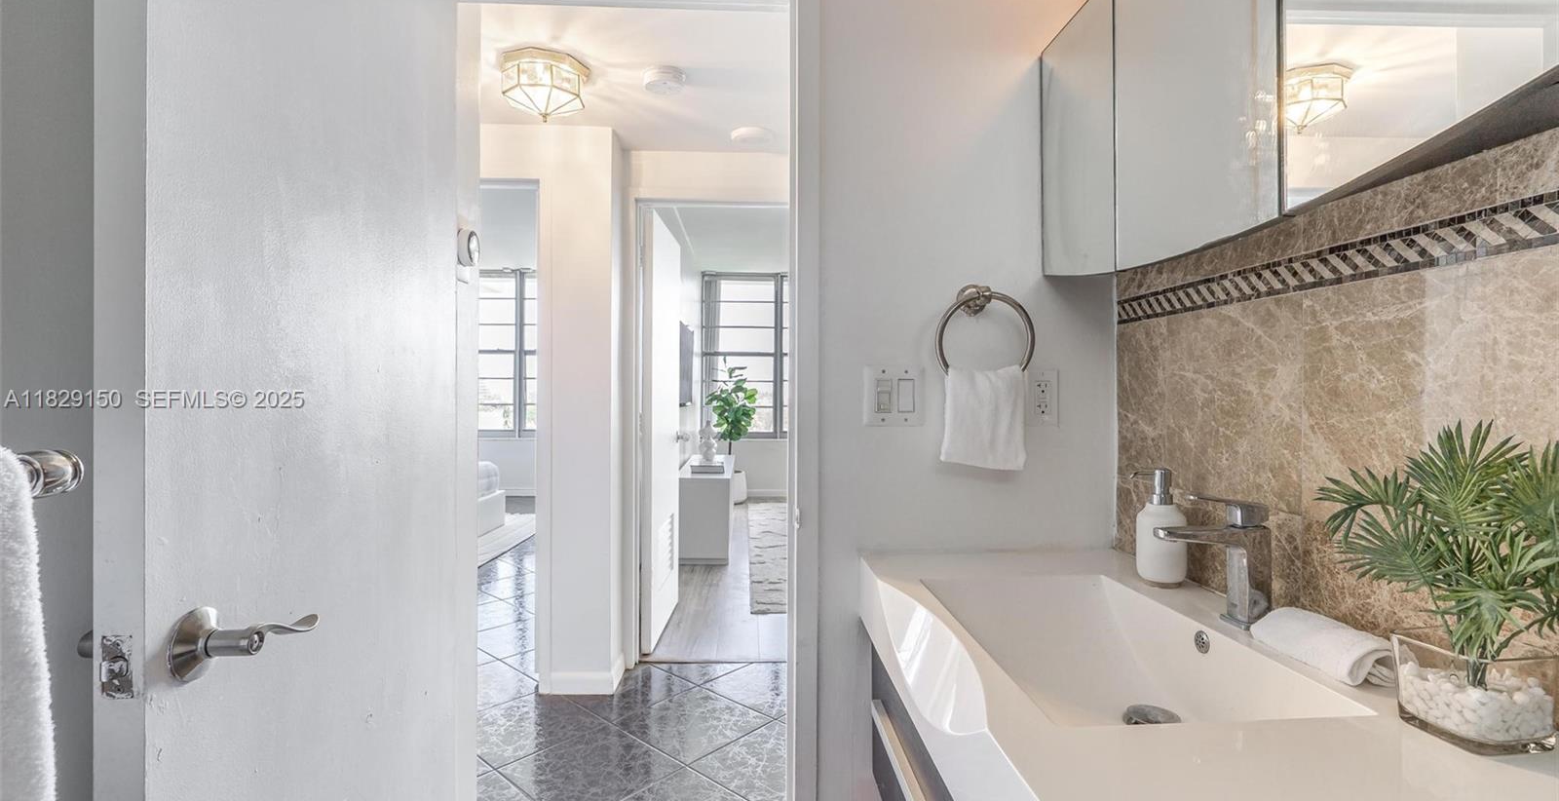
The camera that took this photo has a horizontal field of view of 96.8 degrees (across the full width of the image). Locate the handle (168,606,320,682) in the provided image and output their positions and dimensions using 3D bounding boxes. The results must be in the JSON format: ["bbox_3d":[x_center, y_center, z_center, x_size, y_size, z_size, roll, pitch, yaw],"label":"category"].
[{"bbox_3d":[-0.492,0.216,0.654,0.062,0.066,0.141,0,0,-8],"label":"handle"}]

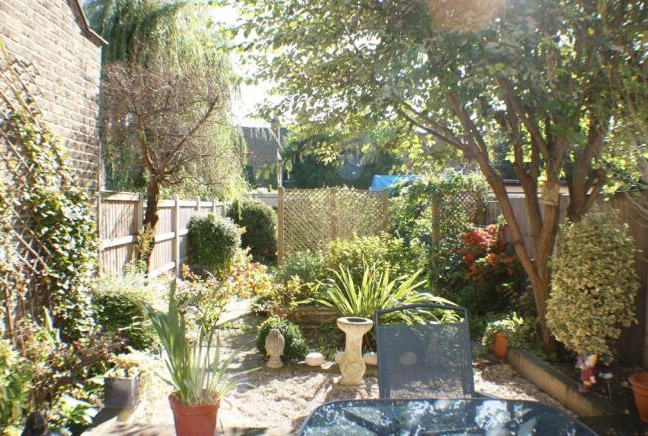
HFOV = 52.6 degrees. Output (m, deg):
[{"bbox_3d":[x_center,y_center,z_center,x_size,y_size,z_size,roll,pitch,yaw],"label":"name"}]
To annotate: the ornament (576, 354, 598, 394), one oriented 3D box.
[{"bbox_3d":[2.091,1.234,5.200,0.170,0.300,0.150,0,0,-27],"label":"ornament"}]

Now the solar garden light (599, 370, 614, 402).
[{"bbox_3d":[2.190,1.306,5.080,0.125,0.250,0.110,0,0,0],"label":"solar garden light"}]

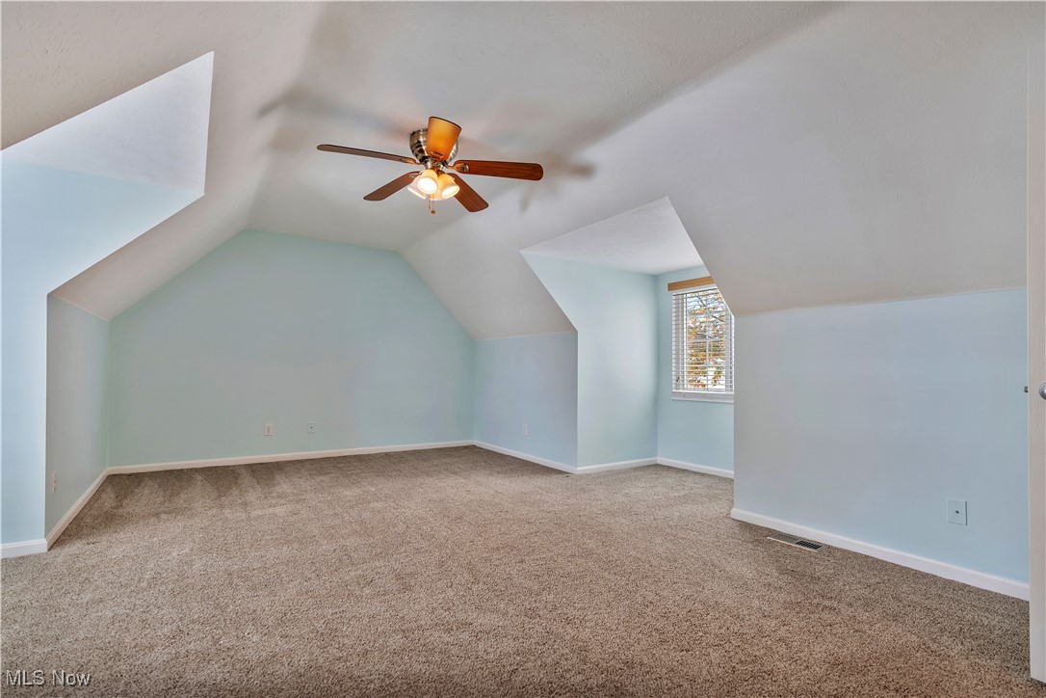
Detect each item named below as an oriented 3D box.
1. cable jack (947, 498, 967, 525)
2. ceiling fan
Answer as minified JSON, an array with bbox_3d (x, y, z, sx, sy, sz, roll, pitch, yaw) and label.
[{"bbox_3d":[2.093,0.787,2.242,0.012,0.115,0.070,2,-3,-34],"label":"cable jack"},{"bbox_3d":[-0.576,-1.047,2.806,1.230,0.470,1.280,2,-3,-34],"label":"ceiling fan"}]

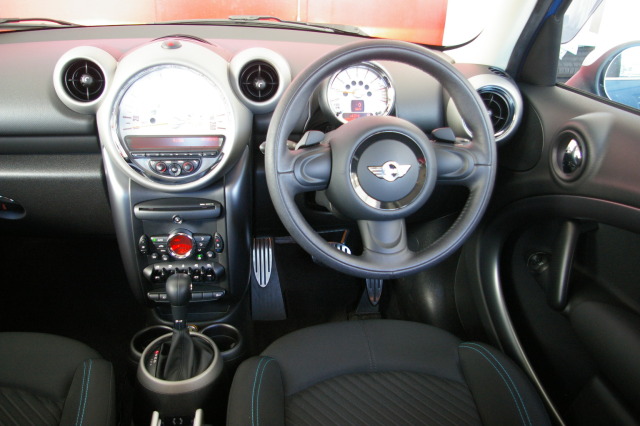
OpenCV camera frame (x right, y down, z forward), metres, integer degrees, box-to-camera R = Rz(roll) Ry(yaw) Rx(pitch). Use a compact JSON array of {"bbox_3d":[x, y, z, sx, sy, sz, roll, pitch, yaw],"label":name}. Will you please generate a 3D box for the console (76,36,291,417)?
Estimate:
[{"bbox_3d":[-0.263,0.027,0.957,0.310,0.620,0.420,-2,25,-7],"label":"console"}]

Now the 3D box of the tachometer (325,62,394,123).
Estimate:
[{"bbox_3d":[0.075,-0.229,1.036,0.130,0.130,0.055,-2,12,-7],"label":"tachometer"}]

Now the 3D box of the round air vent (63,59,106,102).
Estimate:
[{"bbox_3d":[-0.443,-0.253,1.011,0.084,0.084,0.040,-2,19,-7],"label":"round air vent"}]

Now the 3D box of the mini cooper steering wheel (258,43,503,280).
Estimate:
[{"bbox_3d":[0.100,-0.081,0.849,0.373,0.373,0.095,-2,8,-7],"label":"mini cooper steering wheel"}]

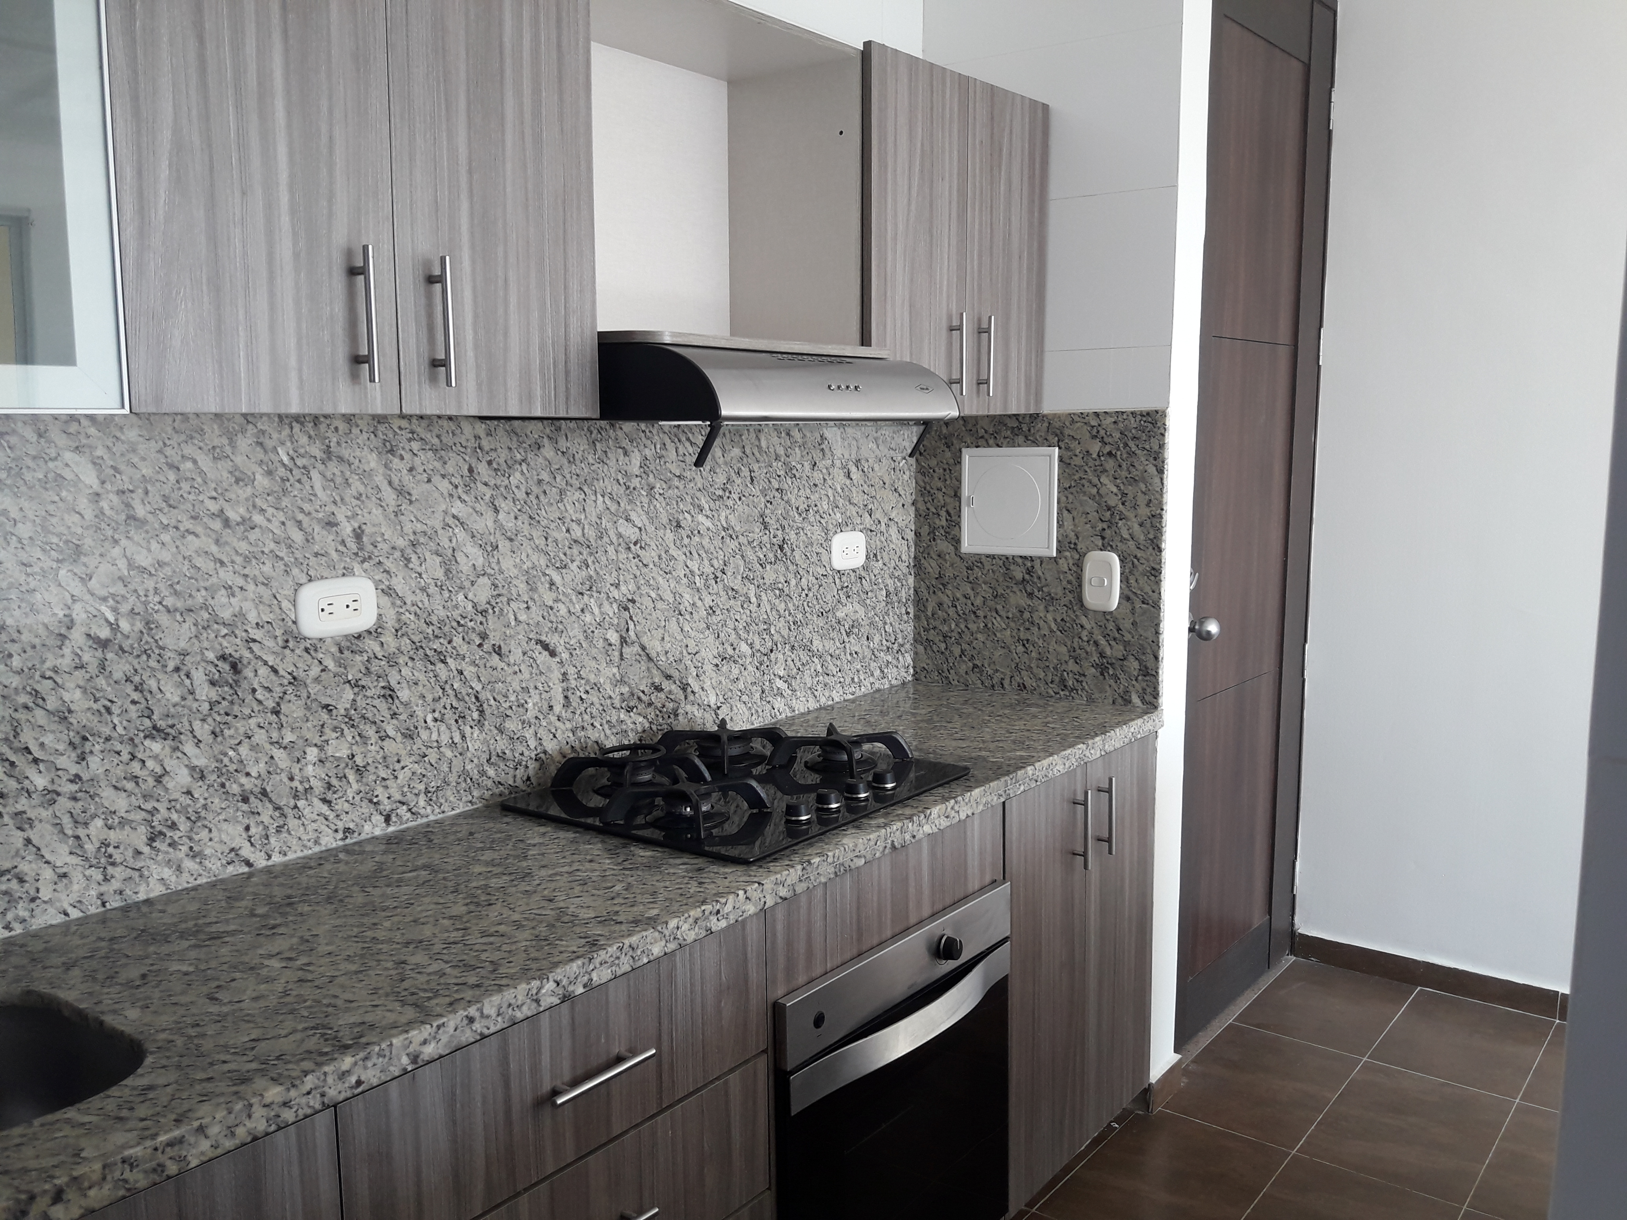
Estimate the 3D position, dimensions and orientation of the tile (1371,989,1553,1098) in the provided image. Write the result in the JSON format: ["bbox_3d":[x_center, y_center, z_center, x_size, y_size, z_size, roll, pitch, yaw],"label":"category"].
[{"bbox_3d":[1.563,1.037,3.159,0.323,0.012,0.495,6,10,37],"label":"tile"}]

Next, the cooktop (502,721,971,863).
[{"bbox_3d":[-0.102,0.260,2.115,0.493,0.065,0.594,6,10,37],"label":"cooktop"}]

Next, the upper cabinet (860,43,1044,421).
[{"bbox_3d":[0.170,-0.695,2.581,0.332,0.609,0.632,6,10,37],"label":"upper cabinet"}]

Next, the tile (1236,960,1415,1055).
[{"bbox_3d":[1.310,1.012,3.355,0.319,0.012,0.495,6,10,37],"label":"tile"}]

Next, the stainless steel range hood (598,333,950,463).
[{"bbox_3d":[-0.139,-0.324,2.079,0.501,0.171,0.591,6,10,37],"label":"stainless steel range hood"}]

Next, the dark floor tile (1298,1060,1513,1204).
[{"bbox_3d":[1.256,1.092,2.769,0.321,0.012,0.505,6,10,37],"label":"dark floor tile"}]

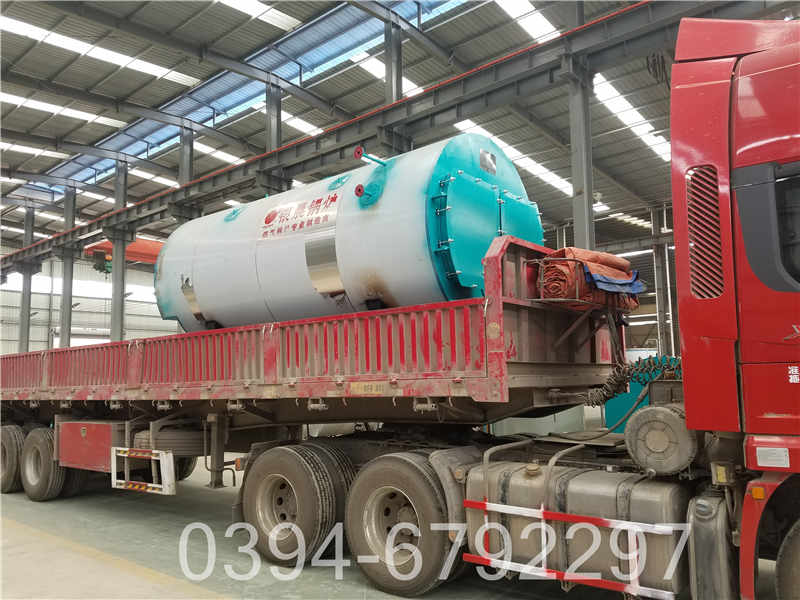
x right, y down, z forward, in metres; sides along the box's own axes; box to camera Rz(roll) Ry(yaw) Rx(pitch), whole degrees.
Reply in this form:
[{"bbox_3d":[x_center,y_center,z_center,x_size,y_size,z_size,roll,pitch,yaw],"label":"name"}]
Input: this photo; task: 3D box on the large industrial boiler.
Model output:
[{"bbox_3d":[-0.788,-0.345,7.166,4.608,2.276,2.176,-7,-10,39],"label":"large industrial boiler"}]

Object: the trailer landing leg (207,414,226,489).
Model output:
[{"bbox_3d":[-2.238,1.824,7.330,0.200,0.880,0.200,-7,-10,38],"label":"trailer landing leg"}]

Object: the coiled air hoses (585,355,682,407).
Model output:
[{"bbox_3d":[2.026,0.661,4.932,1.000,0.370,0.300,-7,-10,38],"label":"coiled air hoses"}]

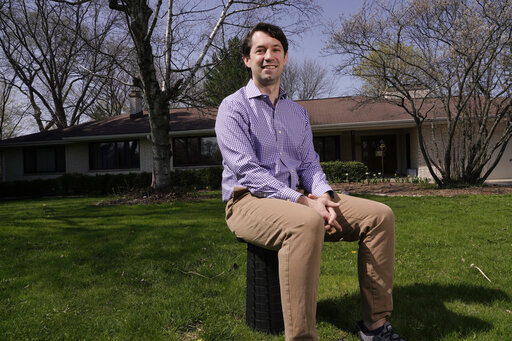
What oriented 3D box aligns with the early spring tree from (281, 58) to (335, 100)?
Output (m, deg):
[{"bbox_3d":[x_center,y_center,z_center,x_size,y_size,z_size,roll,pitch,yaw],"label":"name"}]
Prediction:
[{"bbox_3d":[5.100,-6.100,40.000,7.800,14.200,7.800,-1,-1,11],"label":"early spring tree"}]

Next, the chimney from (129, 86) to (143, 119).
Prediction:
[{"bbox_3d":[-7.700,-4.330,21.800,0.560,2.000,0.780,-1,-1,11],"label":"chimney"}]

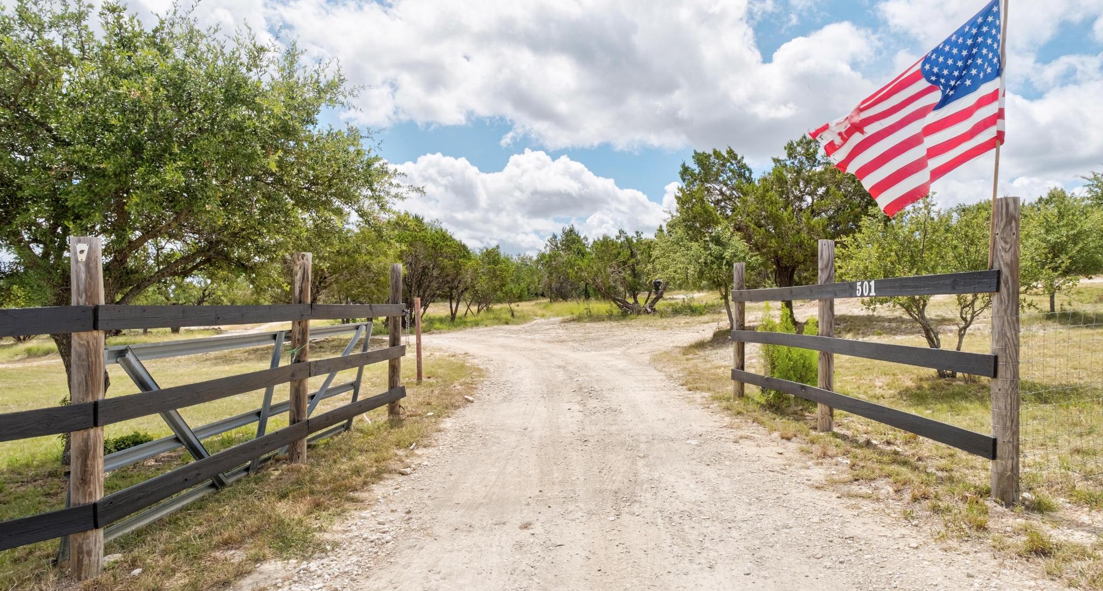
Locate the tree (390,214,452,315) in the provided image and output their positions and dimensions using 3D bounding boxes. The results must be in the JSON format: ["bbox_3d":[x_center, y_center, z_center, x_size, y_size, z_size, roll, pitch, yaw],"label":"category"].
[{"bbox_3d":[-5.201,-1.009,23.500,2.570,4.520,2.600,0,0,0],"label":"tree"}]

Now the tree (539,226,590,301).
[{"bbox_3d":[0.758,-1.754,32.000,3.020,4.090,3.000,0,0,0],"label":"tree"}]

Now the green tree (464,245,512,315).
[{"bbox_3d":[-3.264,-0.778,30.000,2.580,3.600,2.500,0,0,0],"label":"green tree"}]

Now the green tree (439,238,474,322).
[{"bbox_3d":[-4.190,-0.680,25.500,1.620,3.700,1.800,0,0,0],"label":"green tree"}]

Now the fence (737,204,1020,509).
[{"bbox_3d":[2.620,0.355,5.600,0.220,1.920,4.140,0,0,-6],"label":"fence"}]

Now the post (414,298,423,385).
[{"bbox_3d":[-2.071,0.697,9.100,0.100,1.342,0.100,-2,0,0],"label":"post"}]

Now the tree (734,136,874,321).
[{"bbox_3d":[8.675,-2.266,20.000,4.730,6.300,4.700,0,0,0],"label":"tree"}]

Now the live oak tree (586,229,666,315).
[{"bbox_3d":[3.310,-1.040,26.000,3.730,3.700,3.600,0,0,0],"label":"live oak tree"}]

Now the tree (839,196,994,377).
[{"bbox_3d":[6.292,-0.148,10.000,2.680,3.050,2.600,0,0,0],"label":"tree"}]

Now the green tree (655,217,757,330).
[{"bbox_3d":[5.077,-0.718,19.000,3.380,3.740,3.200,0,0,0],"label":"green tree"}]

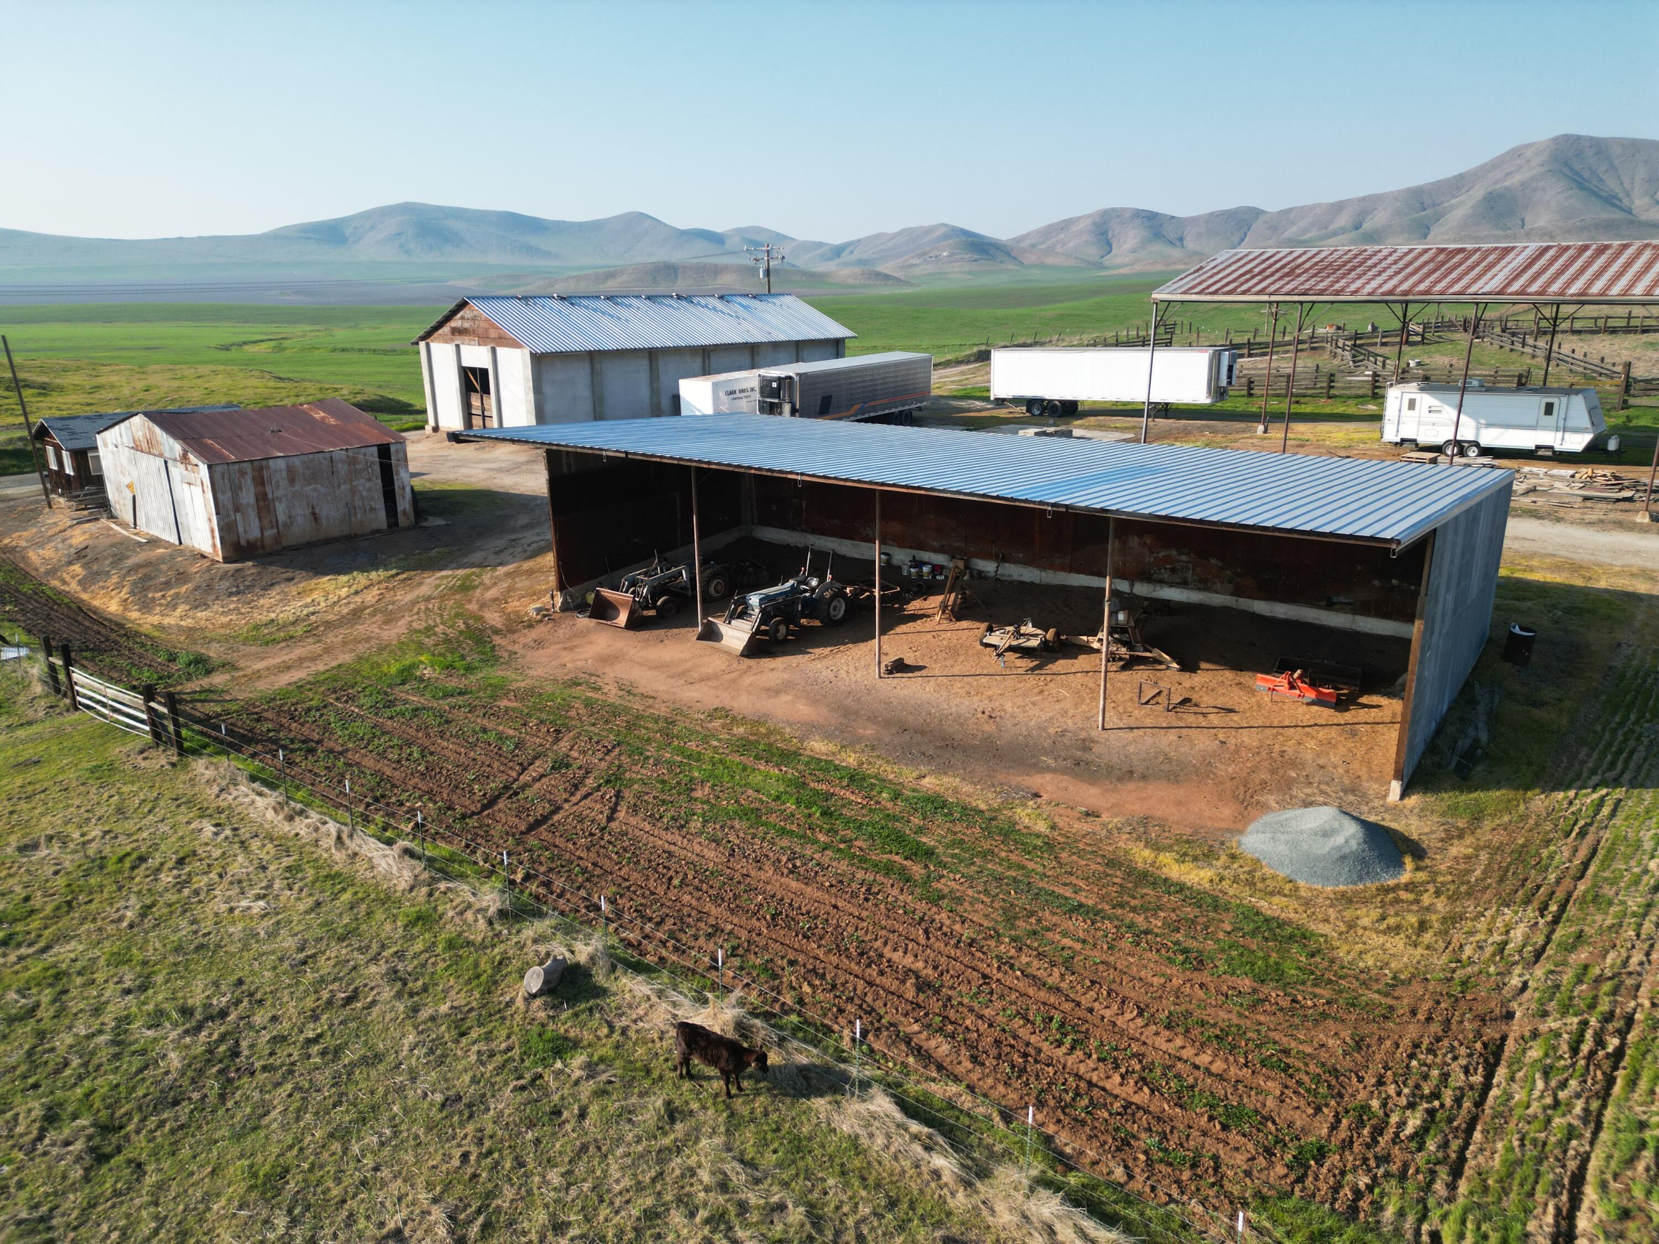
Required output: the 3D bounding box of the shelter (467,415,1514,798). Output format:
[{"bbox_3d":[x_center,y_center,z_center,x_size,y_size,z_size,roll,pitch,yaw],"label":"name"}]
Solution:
[{"bbox_3d":[2.986,-2.004,30.722,24.473,5.737,12.706,12,20,35],"label":"shelter"}]

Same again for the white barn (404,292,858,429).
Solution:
[{"bbox_3d":[-11.311,-16.656,72.910,12.711,7.757,25.408,14,22,41],"label":"white barn"}]

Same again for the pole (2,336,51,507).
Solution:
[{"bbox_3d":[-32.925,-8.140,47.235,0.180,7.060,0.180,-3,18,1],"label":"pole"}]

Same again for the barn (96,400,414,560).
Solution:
[{"bbox_3d":[-22.559,-6.125,45.012,11.627,4.632,7.189,14,22,41],"label":"barn"}]

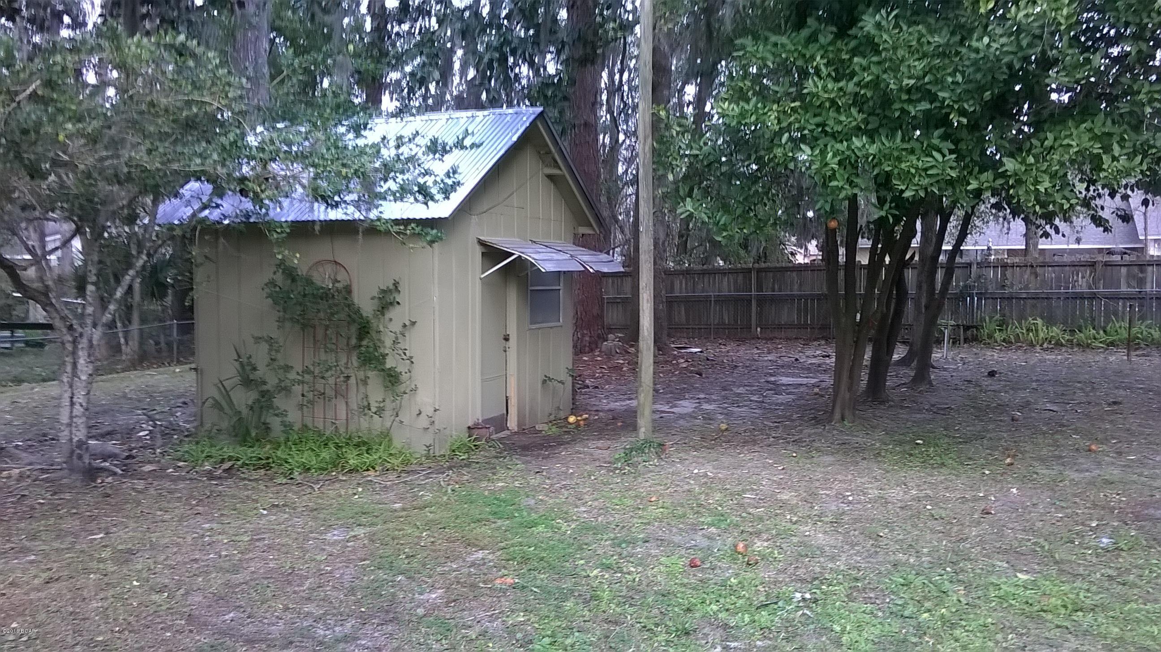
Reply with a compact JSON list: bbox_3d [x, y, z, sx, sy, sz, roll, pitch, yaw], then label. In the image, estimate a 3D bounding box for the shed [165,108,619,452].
[{"bbox_3d":[-1.896,-0.617,10.946,4.068,3.493,3.662,2,4,25],"label":"shed"}]

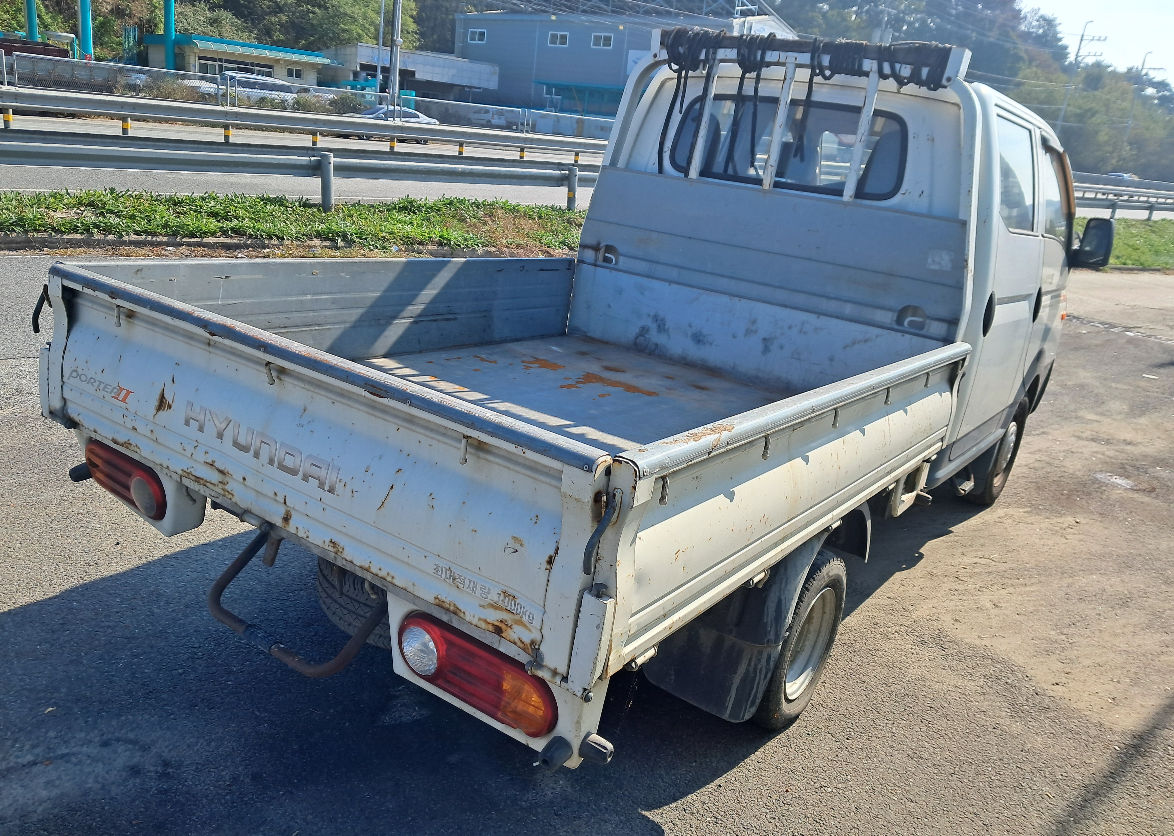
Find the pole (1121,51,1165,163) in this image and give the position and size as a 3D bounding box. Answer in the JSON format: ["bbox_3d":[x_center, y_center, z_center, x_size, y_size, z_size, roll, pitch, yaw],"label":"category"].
[{"bbox_3d":[52.440,-28.418,86.710,2.000,11.500,0.600,18,21,33],"label":"pole"}]

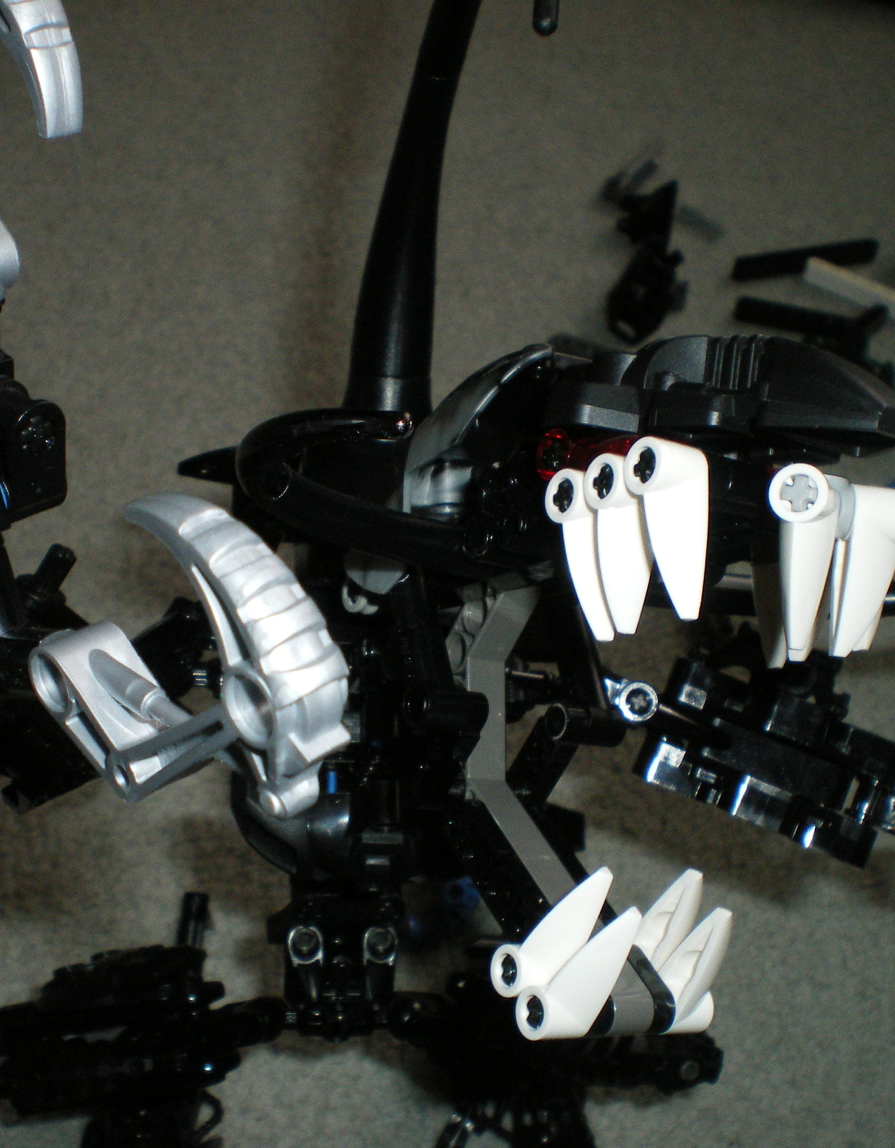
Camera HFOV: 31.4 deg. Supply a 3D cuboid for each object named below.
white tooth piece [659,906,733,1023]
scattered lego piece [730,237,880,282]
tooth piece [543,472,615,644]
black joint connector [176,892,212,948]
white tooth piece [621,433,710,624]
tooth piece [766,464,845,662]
[{"bbox_3d":[0.037,0.058,0.233,0.008,0.025,0.008,3,36,-29],"label":"white tooth piece"},{"bbox_3d":[0.161,-0.142,0.719,0.068,0.008,0.008,-10,46,-14],"label":"scattered lego piece"},{"bbox_3d":[0.019,-0.002,0.219,0.008,0.007,0.023,7,75,-34],"label":"tooth piece"},{"bbox_3d":[-0.053,0.072,0.332,0.005,0.005,0.013,14,81,1],"label":"black joint connector"},{"bbox_3d":[0.029,-0.006,0.208,0.008,0.025,0.008,-1,0,-30],"label":"white tooth piece"},{"bbox_3d":[0.045,-0.002,0.204,0.008,0.025,0.008,3,0,15],"label":"tooth piece"}]

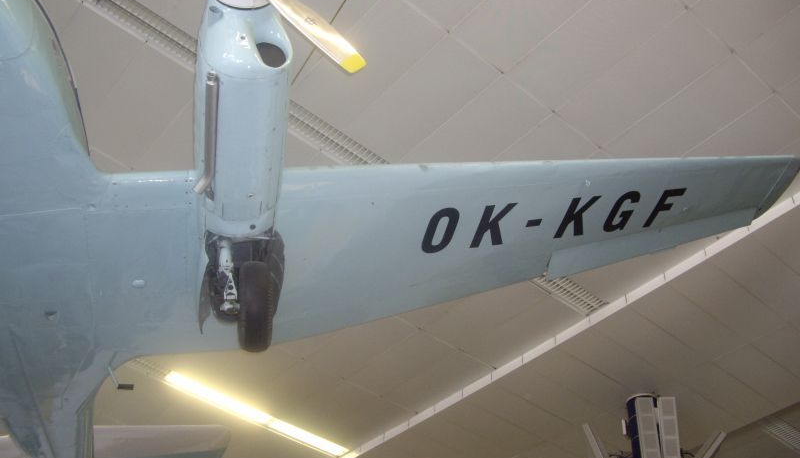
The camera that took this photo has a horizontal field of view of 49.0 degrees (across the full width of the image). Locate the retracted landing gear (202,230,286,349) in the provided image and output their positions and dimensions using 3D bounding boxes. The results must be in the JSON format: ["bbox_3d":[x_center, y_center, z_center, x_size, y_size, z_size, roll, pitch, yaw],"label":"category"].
[{"bbox_3d":[-0.995,0.400,5.620,0.470,0.500,0.820,0,-45,-10],"label":"retracted landing gear"}]

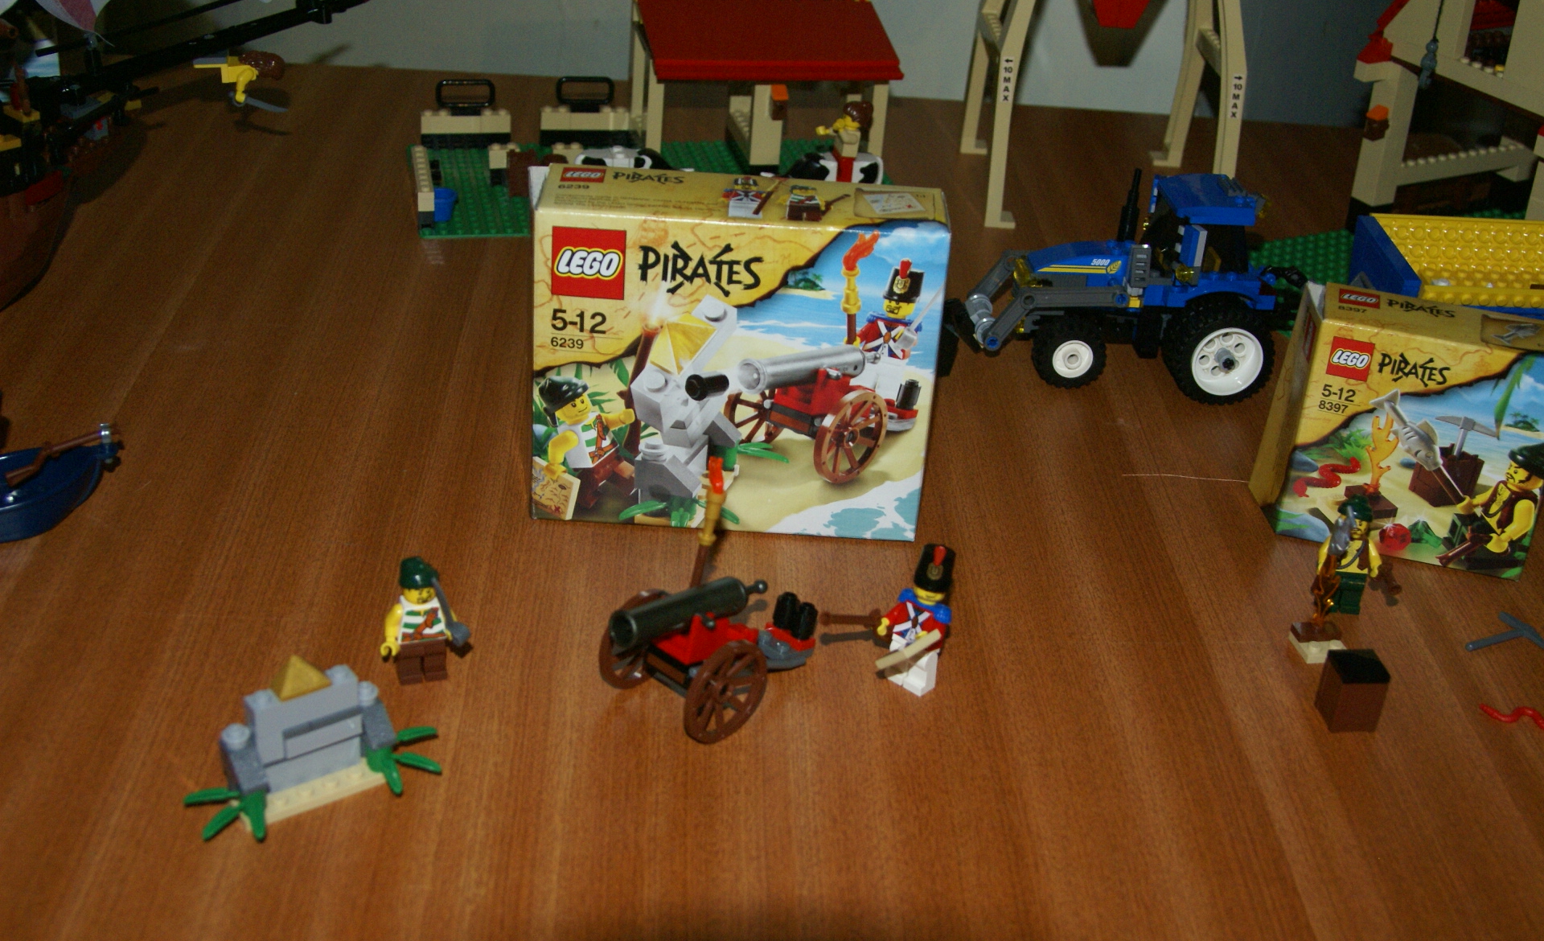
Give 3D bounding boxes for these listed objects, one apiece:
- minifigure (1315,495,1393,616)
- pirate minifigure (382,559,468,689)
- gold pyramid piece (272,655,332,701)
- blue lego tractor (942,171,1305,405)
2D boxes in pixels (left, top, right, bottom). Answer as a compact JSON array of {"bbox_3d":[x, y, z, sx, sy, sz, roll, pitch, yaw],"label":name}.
[{"bbox_3d":[0.206,0.030,0.633,0.027,0.044,0.017,5,30,1],"label":"minifigure"},{"bbox_3d":[-0.109,0.047,0.563,0.027,0.044,0.017,-5,31,-16],"label":"pirate minifigure"},{"bbox_3d":[-0.136,0.058,0.521,0.016,0.010,0.009,-18,36,-33],"label":"gold pyramid piece"},{"bbox_3d":[0.153,-0.093,0.793,0.170,0.092,0.084,1,30,-5],"label":"blue lego tractor"}]

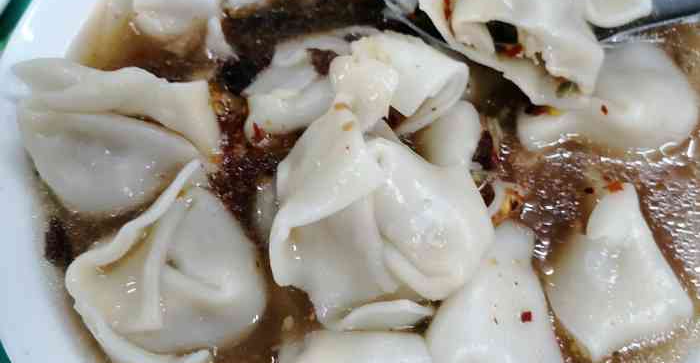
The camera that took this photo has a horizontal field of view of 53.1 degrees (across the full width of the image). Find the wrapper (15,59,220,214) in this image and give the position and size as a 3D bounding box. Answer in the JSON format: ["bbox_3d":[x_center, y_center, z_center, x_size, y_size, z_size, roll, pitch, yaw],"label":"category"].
[{"bbox_3d":[-0.067,-0.013,0.204,0.056,0.029,0.043,8,68,7],"label":"wrapper"}]

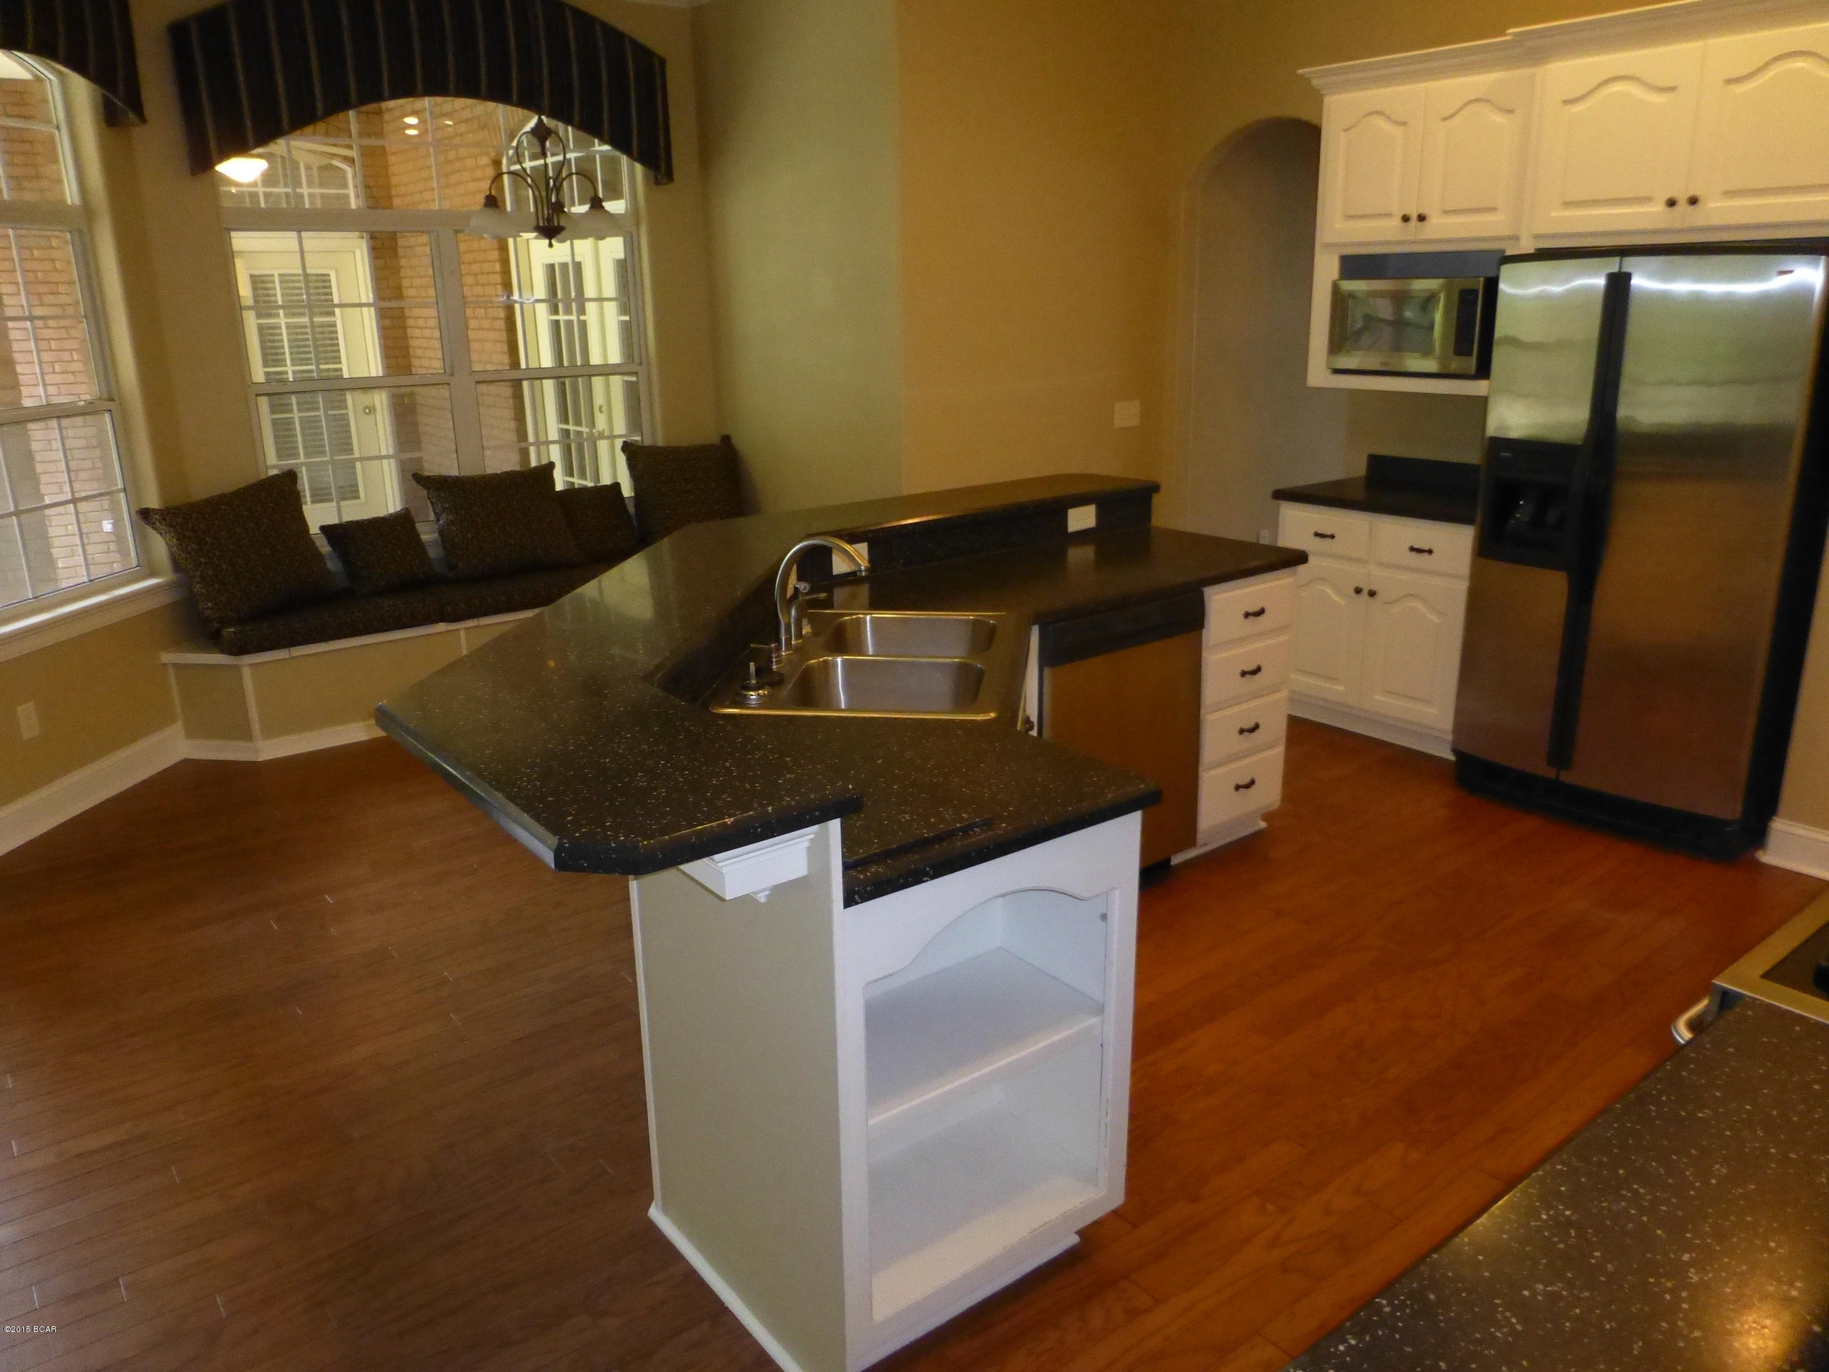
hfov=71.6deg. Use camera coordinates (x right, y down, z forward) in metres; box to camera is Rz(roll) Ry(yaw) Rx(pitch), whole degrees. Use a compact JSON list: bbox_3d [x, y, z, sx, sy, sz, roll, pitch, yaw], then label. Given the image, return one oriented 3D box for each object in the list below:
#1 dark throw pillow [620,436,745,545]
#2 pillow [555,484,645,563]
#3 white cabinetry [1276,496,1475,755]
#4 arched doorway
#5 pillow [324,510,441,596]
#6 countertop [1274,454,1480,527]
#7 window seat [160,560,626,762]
[{"bbox_3d":[-1.091,-0.891,6.036,0.540,0.520,0.170,-9,4,-25],"label":"dark throw pillow"},{"bbox_3d":[-1.471,-0.735,5.841,0.360,0.340,0.130,-18,3,-34],"label":"pillow"},{"bbox_3d":[1.946,-0.280,5.008,0.610,0.876,0.840,-13,20,-34],"label":"white cabinetry"},{"bbox_3d":[1.614,-1.295,5.796,0.130,2.375,0.990,-13,20,-34],"label":"arched doorway"},{"bbox_3d":[-2.241,-0.543,5.309,0.360,0.340,0.130,-23,6,-34],"label":"pillow"},{"bbox_3d":[1.920,-0.766,4.874,0.630,0.132,0.880,-13,20,-34],"label":"countertop"},{"bbox_3d":[-1.843,-0.196,5.602,2.570,0.520,0.490,-13,20,-34],"label":"window seat"}]

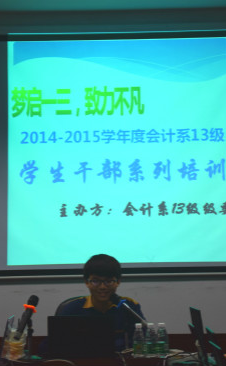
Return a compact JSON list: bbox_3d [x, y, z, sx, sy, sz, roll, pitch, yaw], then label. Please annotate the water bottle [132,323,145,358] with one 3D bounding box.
[{"bbox_3d":[0.131,0.798,6.040,0.058,0.171,0.058,-1,-1,0],"label":"water bottle"}]

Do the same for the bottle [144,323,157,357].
[{"bbox_3d":[0.192,0.799,6.050,0.058,0.171,0.058,-1,-1,0],"label":"bottle"}]

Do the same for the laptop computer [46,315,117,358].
[{"bbox_3d":[-0.158,0.772,6.062,0.340,0.220,0.320,-1,-1,1],"label":"laptop computer"}]

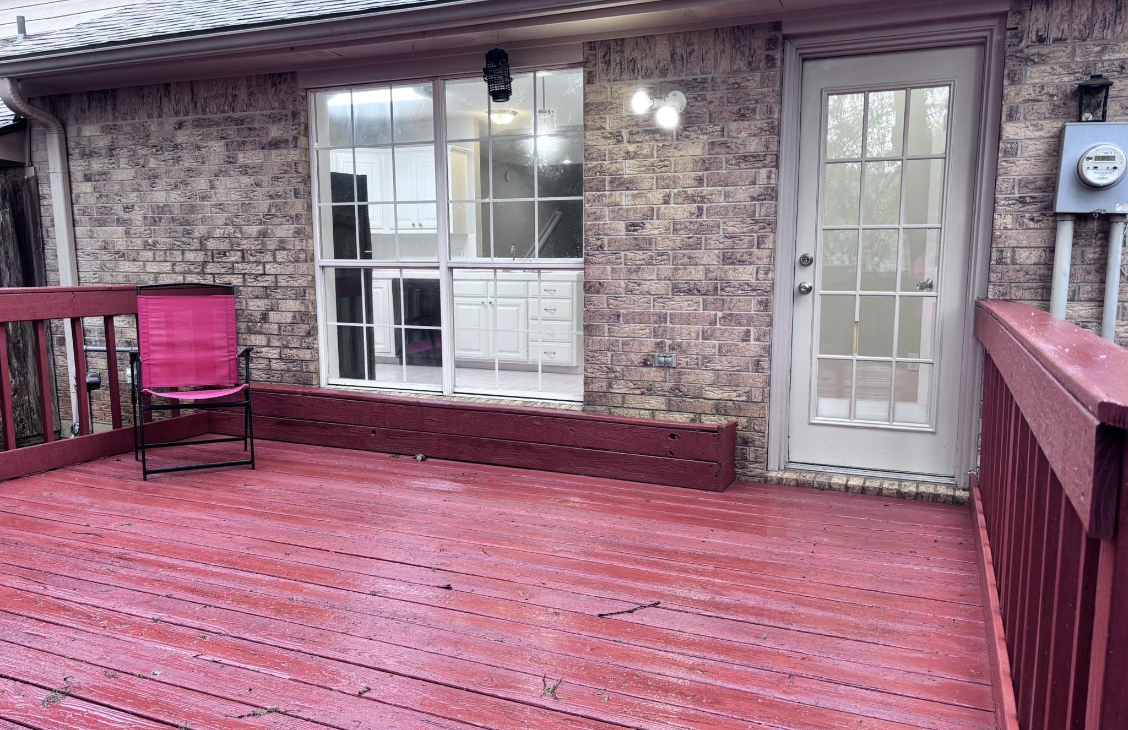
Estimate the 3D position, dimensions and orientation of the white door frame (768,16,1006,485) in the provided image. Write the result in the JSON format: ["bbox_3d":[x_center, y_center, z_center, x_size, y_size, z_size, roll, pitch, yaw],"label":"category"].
[{"bbox_3d":[1.485,-0.489,4.018,0.931,2.093,0.138,3,8,23],"label":"white door frame"}]

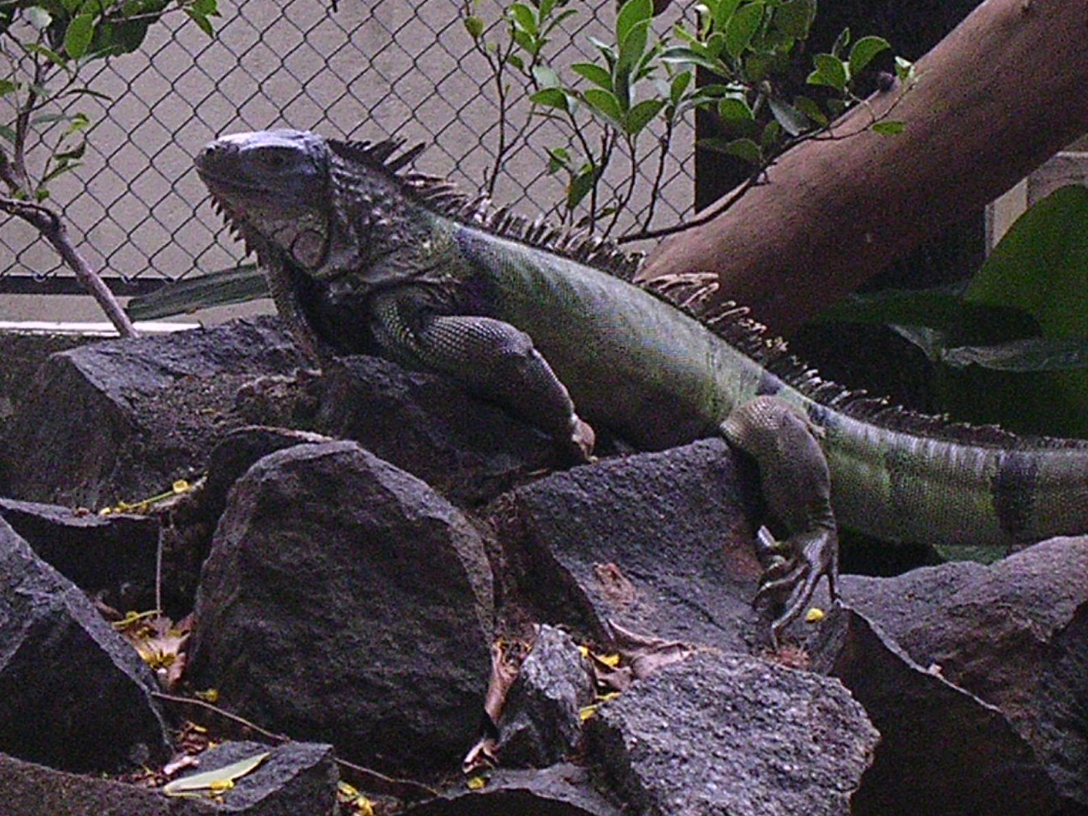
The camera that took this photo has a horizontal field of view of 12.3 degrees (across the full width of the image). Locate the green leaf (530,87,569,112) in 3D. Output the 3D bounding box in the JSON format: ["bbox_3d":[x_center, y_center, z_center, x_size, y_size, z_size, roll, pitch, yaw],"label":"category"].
[{"bbox_3d":[0.005,-0.259,4.250,0.035,0.019,0.005,13,-35,0],"label":"green leaf"}]

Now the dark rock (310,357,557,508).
[{"bbox_3d":[-0.082,0.018,3.760,0.190,0.125,0.170,0,7,0],"label":"dark rock"}]

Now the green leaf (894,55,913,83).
[{"bbox_3d":[0.306,-0.289,4.300,0.018,0.024,0.017,0,7,0],"label":"green leaf"}]

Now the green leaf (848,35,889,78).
[{"bbox_3d":[0.237,-0.257,3.700,0.036,0.010,0.020,-34,54,-2],"label":"green leaf"}]

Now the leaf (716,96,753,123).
[{"bbox_3d":[0.139,-0.218,3.700,0.019,0.008,0.028,-34,60,-23],"label":"leaf"}]

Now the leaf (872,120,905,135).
[{"bbox_3d":[0.286,-0.233,4.200,0.029,0.004,0.015,-4,40,0],"label":"leaf"}]

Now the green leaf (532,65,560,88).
[{"bbox_3d":[0.002,-0.282,4.300,0.022,0.023,0.014,-33,18,-11],"label":"green leaf"}]

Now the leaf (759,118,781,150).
[{"bbox_3d":[0.192,-0.232,4.300,0.016,0.028,0.014,24,0,9],"label":"leaf"}]

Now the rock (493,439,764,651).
[{"bbox_3d":[0.062,0.101,3.620,0.200,0.160,0.180,0,7,0],"label":"rock"}]

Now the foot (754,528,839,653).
[{"bbox_3d":[0.162,0.115,3.250,0.050,0.035,0.085,11,48,19],"label":"foot"}]

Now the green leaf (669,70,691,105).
[{"bbox_3d":[0.099,-0.234,3.700,0.014,0.029,0.008,26,-24,-9],"label":"green leaf"}]

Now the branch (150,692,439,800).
[{"bbox_3d":[-0.168,0.227,3.400,0.210,0.016,0.022,20,10,8],"label":"branch"}]

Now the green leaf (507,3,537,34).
[{"bbox_3d":[-0.018,-0.331,4.300,0.018,0.034,0.015,-37,0,-12],"label":"green leaf"}]

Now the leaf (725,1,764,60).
[{"bbox_3d":[0.170,-0.321,4.300,0.027,0.050,0.016,25,0,9],"label":"leaf"}]

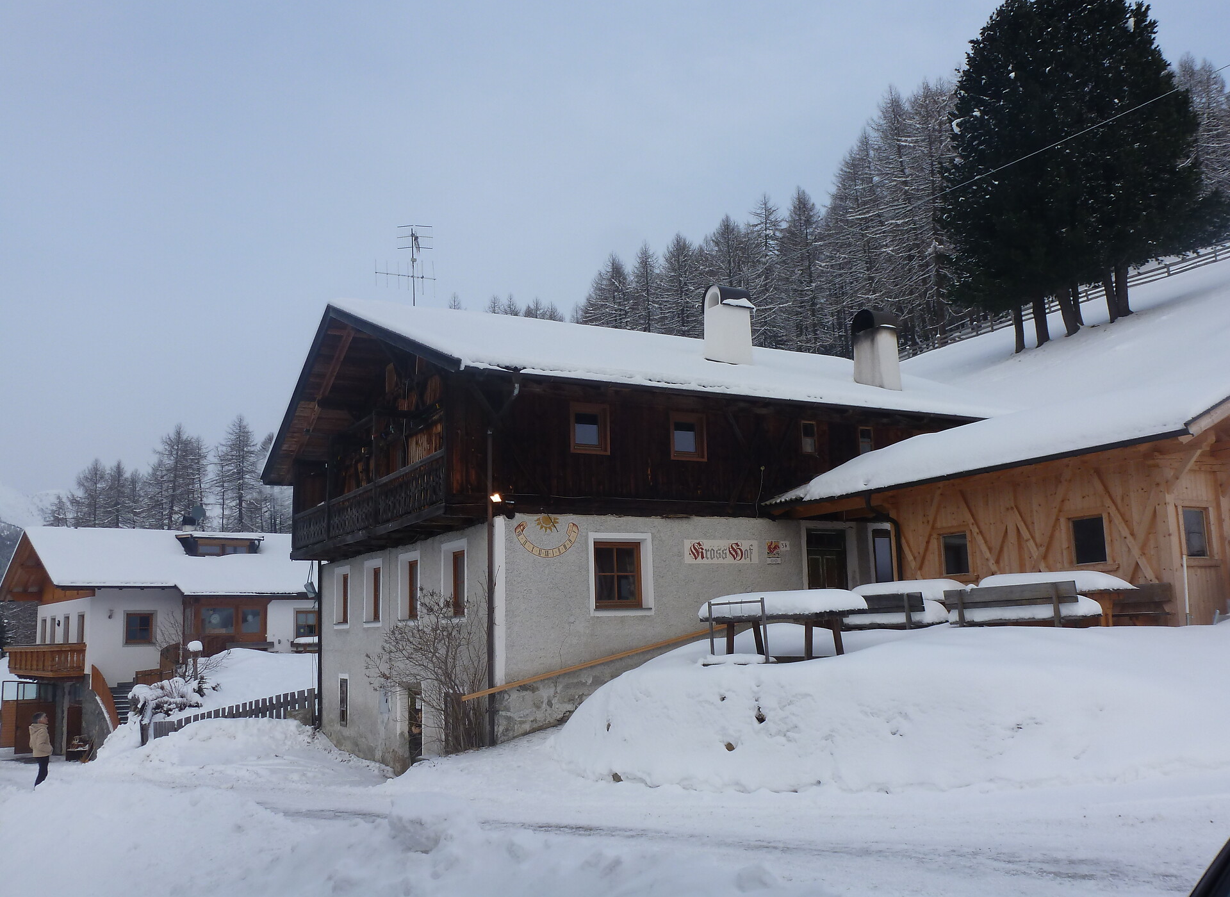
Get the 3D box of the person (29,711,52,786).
[{"bbox_3d":[-11.742,6.259,21.800,0.470,1.720,0.520,2,-10,-22],"label":"person"}]

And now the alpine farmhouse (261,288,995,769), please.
[{"bbox_3d":[0.474,1.789,24.477,13.900,9.750,13.900,4,-11,-29],"label":"alpine farmhouse"}]

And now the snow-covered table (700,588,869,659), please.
[{"bbox_3d":[2.091,2.250,13.183,0.850,0.960,2.300,4,-11,-29],"label":"snow-covered table"}]

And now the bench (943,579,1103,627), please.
[{"bbox_3d":[5.360,2.250,14.083,0.580,0.880,2.200,4,-11,-29],"label":"bench"}]

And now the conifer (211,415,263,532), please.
[{"bbox_3d":[-26.537,4.631,75.000,4.200,15.500,4.200,1,-10,-17],"label":"conifer"}]

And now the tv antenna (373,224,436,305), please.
[{"bbox_3d":[-4.489,-3.950,23.000,1.330,1.750,1.000,3,-10,-25],"label":"tv antenna"}]

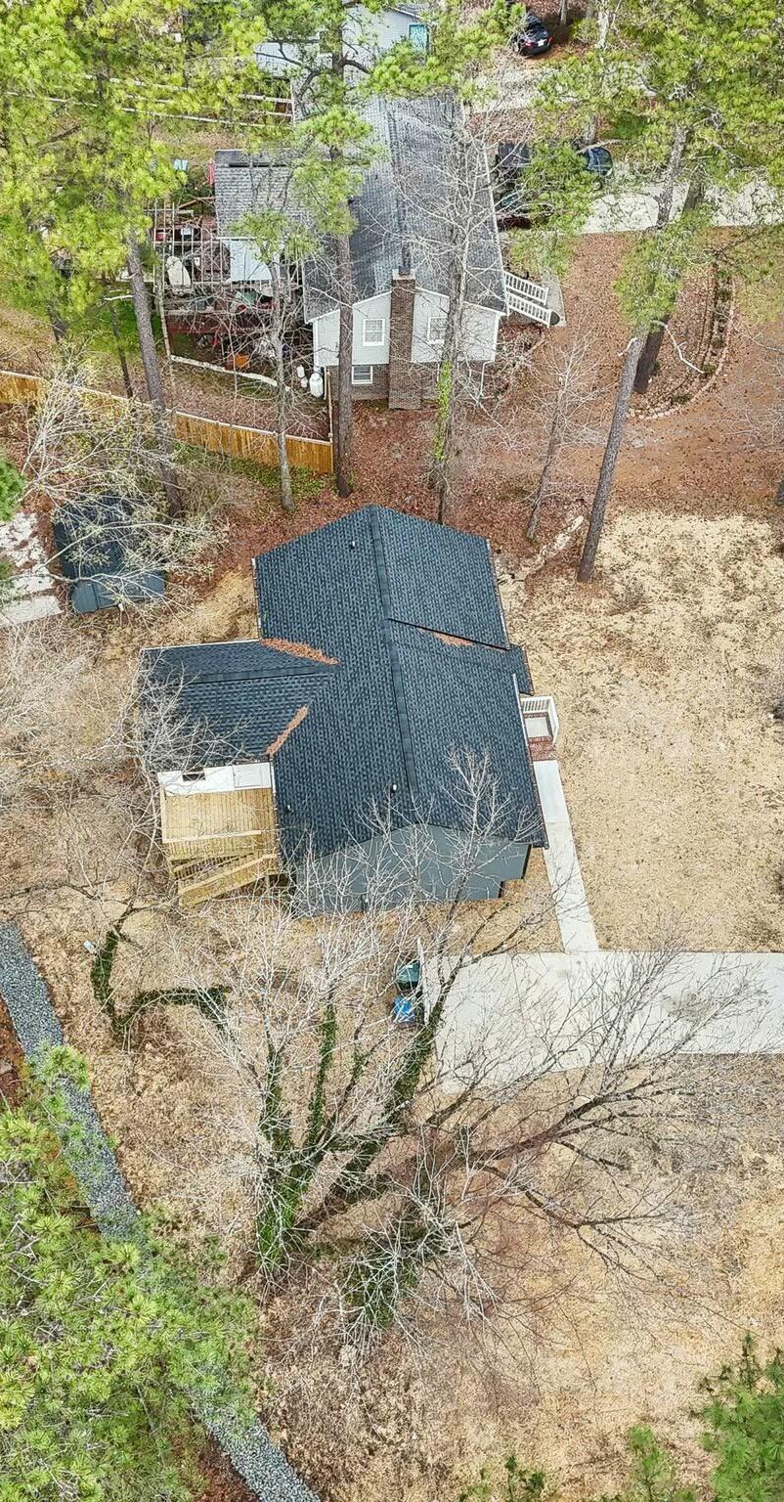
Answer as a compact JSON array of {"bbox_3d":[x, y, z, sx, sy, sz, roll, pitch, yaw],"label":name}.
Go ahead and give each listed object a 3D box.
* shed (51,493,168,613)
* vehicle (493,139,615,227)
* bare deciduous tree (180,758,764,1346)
[{"bbox_3d":[-11.134,-7.841,55.186,3.800,3.100,3.600,-11,61,-6],"label":"shed"},{"bbox_3d":[7.970,-28.681,67.515,5.700,1.850,2.000,-2,60,-2],"label":"vehicle"},{"bbox_3d":[1.920,9.313,39.383,14.500,13.500,13.300,1,60,0],"label":"bare deciduous tree"}]

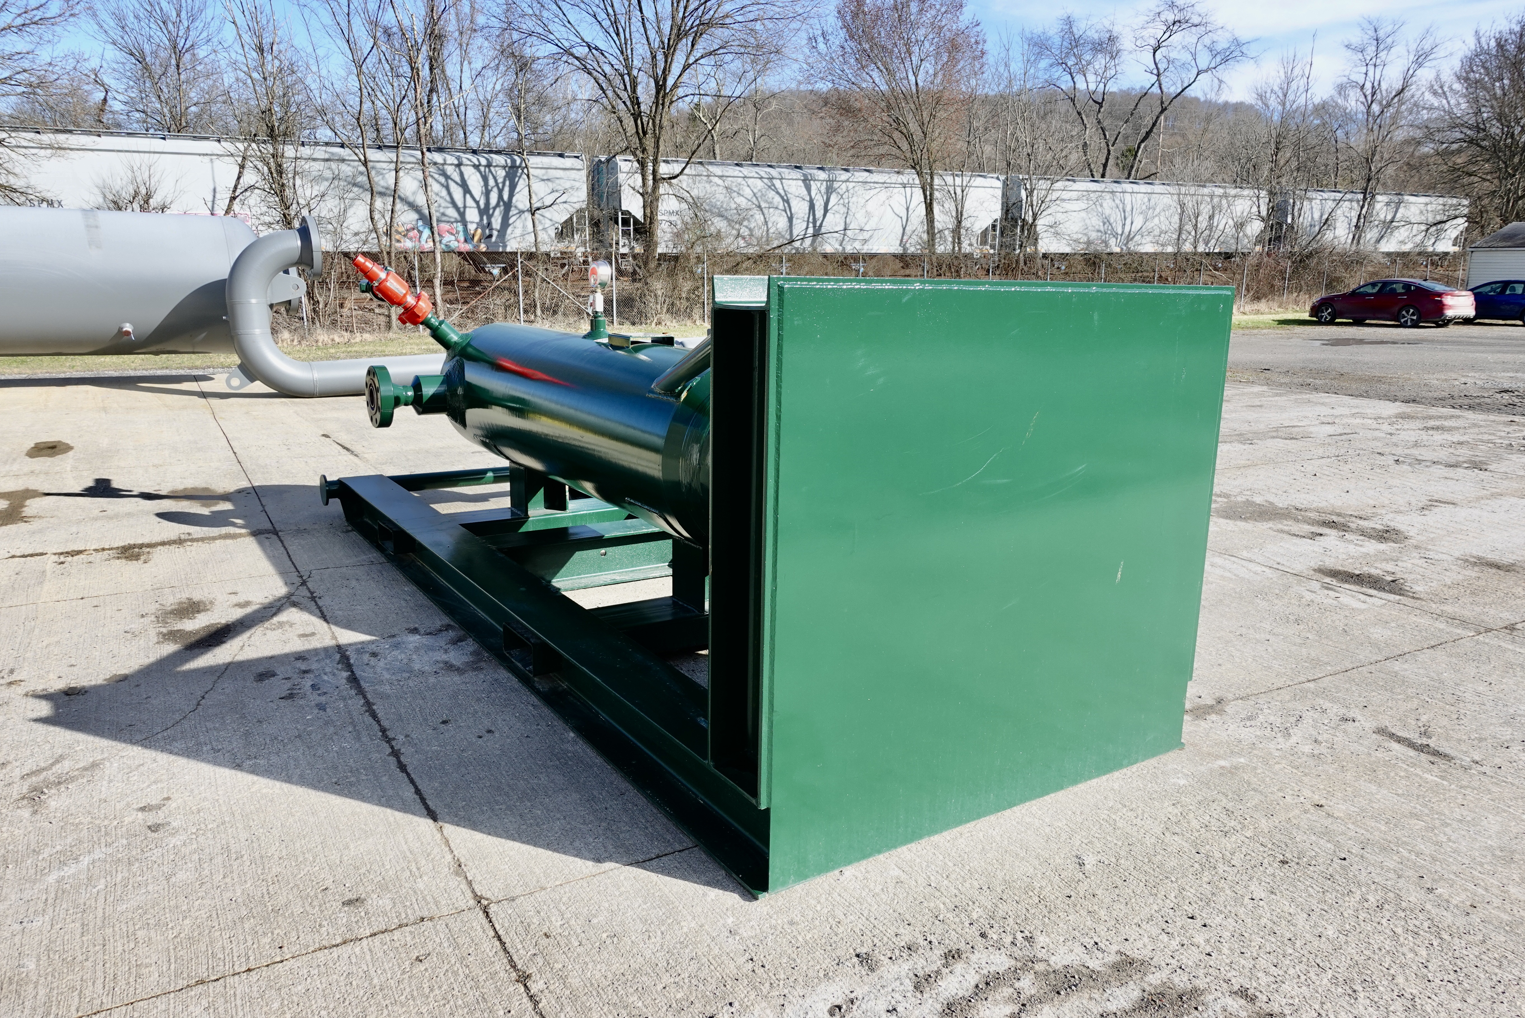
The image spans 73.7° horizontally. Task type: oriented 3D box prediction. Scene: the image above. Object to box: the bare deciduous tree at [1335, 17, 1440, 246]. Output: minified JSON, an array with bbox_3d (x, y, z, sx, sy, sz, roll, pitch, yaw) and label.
[{"bbox_3d":[32.137,-18.324,53.113,5.200,13.550,5.200,8,14,29],"label":"bare deciduous tree"}]

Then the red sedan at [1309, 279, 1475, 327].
[{"bbox_3d":[20.480,-6.730,33.310,1.850,1.450,4.880,-5,13,-26],"label":"red sedan"}]

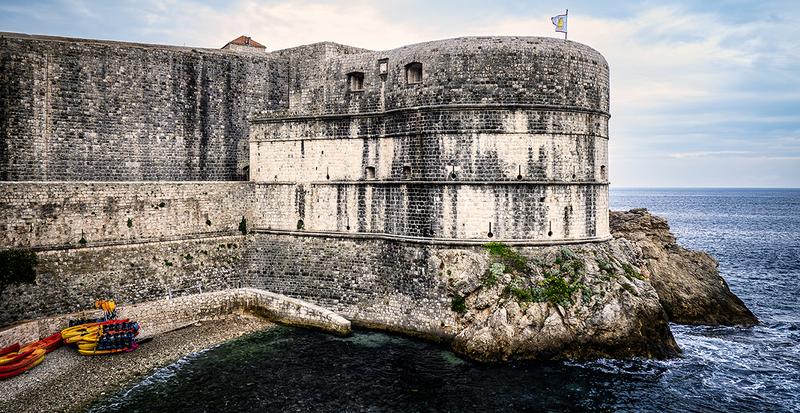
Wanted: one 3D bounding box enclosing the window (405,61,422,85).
[{"bbox_3d":[1.177,-11.571,52.300,1.650,1.750,0.500,1,2,36],"label":"window"}]

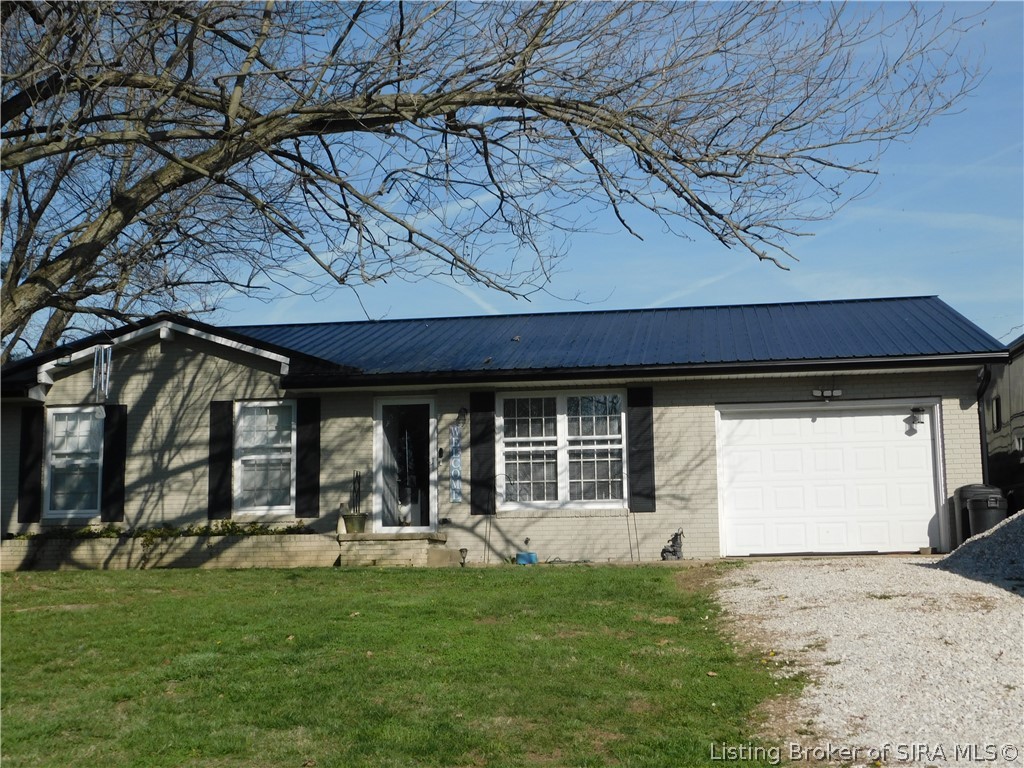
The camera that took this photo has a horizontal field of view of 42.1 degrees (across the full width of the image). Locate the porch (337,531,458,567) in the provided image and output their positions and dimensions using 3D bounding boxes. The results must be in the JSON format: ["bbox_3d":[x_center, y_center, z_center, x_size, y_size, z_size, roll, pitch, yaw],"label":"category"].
[{"bbox_3d":[-1.565,2.420,19.300,1.570,0.470,1.400,-2,-8,8],"label":"porch"}]

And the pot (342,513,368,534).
[{"bbox_3d":[-2.237,2.006,19.050,0.365,0.300,0.365,-1,-8,0],"label":"pot"}]

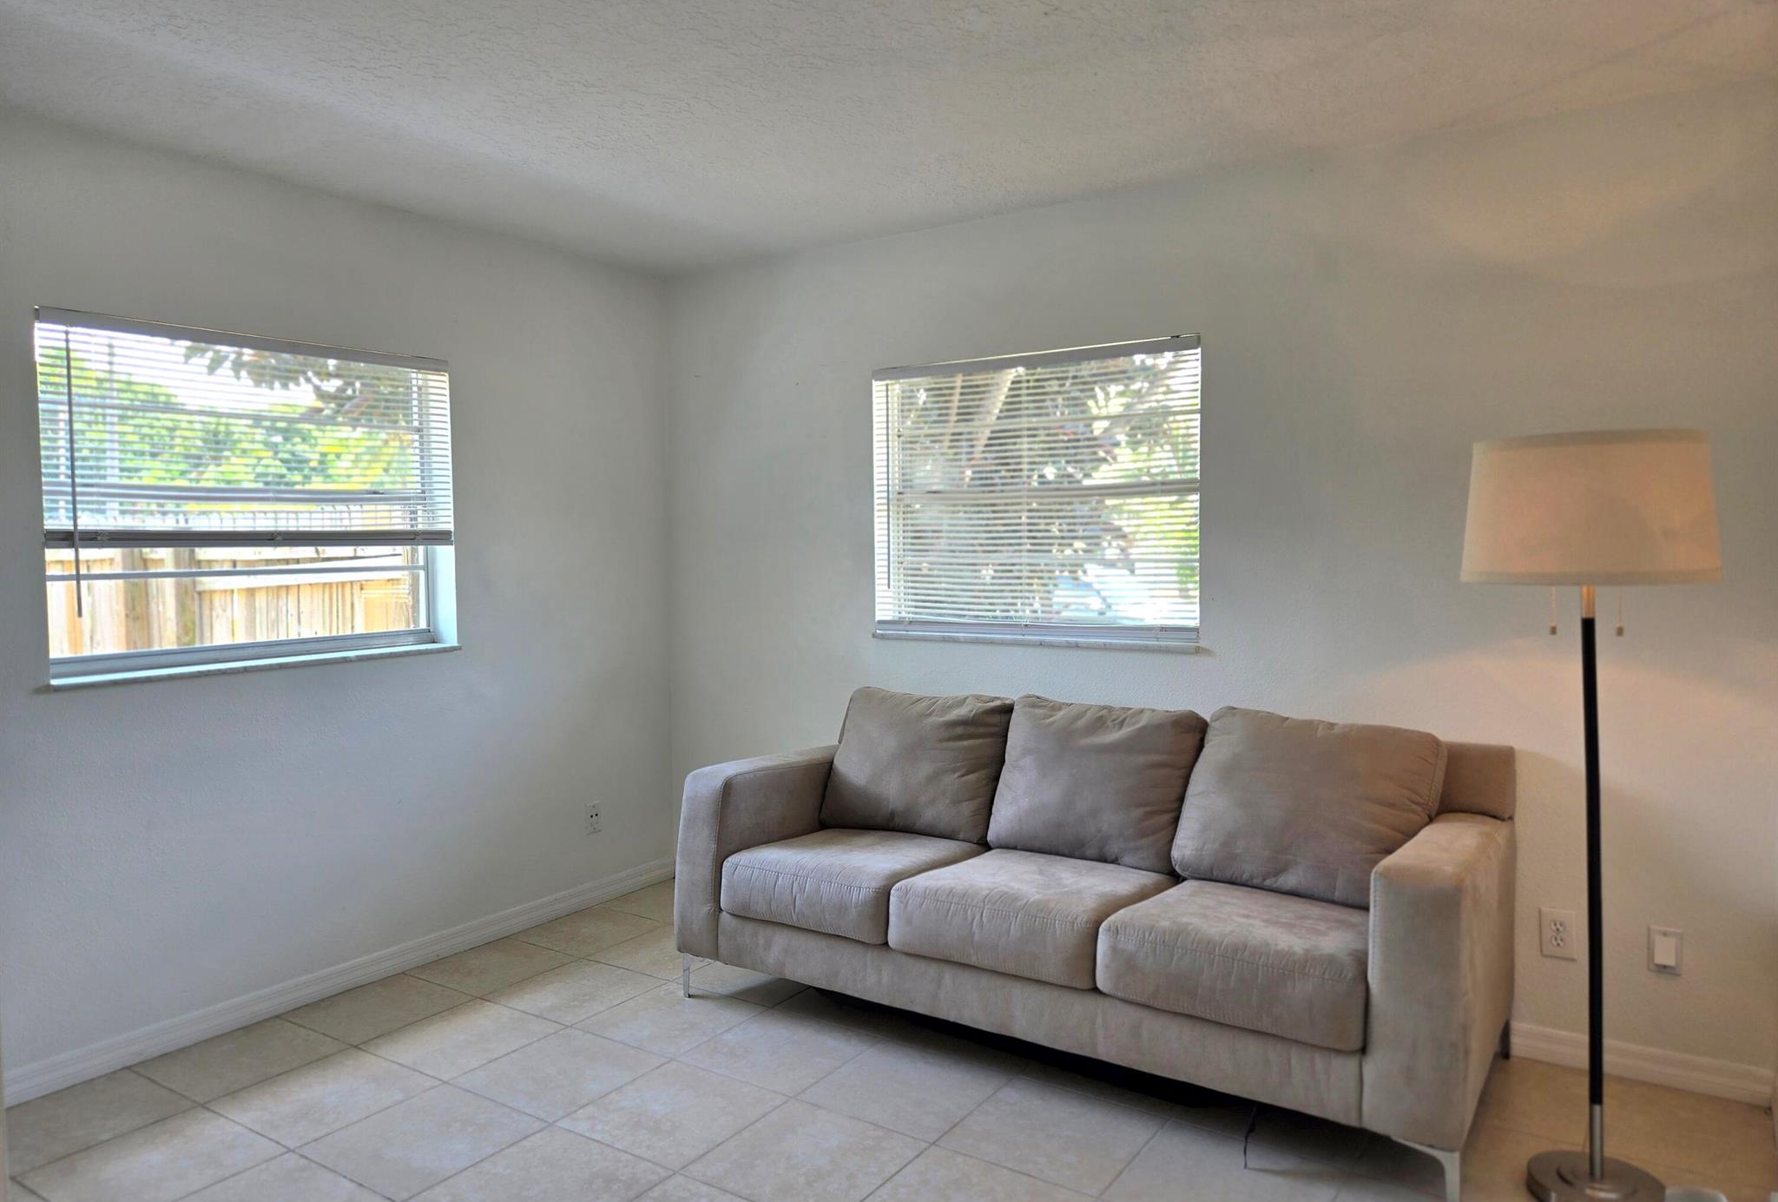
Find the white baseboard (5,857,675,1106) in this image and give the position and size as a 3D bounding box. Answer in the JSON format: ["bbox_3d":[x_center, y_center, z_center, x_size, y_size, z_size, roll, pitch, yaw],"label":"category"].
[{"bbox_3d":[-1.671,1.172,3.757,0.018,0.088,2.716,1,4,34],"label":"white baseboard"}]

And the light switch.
[{"bbox_3d":[1.943,0.873,2.958,0.069,0.113,0.010,1,4,34],"label":"light switch"}]

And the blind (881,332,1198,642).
[{"bbox_3d":[0.454,-0.348,3.907,1.195,0.925,0.045,1,4,34],"label":"blind"}]

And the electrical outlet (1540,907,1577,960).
[{"bbox_3d":[1.752,0.872,3.088,0.077,0.126,0.008,1,4,34],"label":"electrical outlet"}]

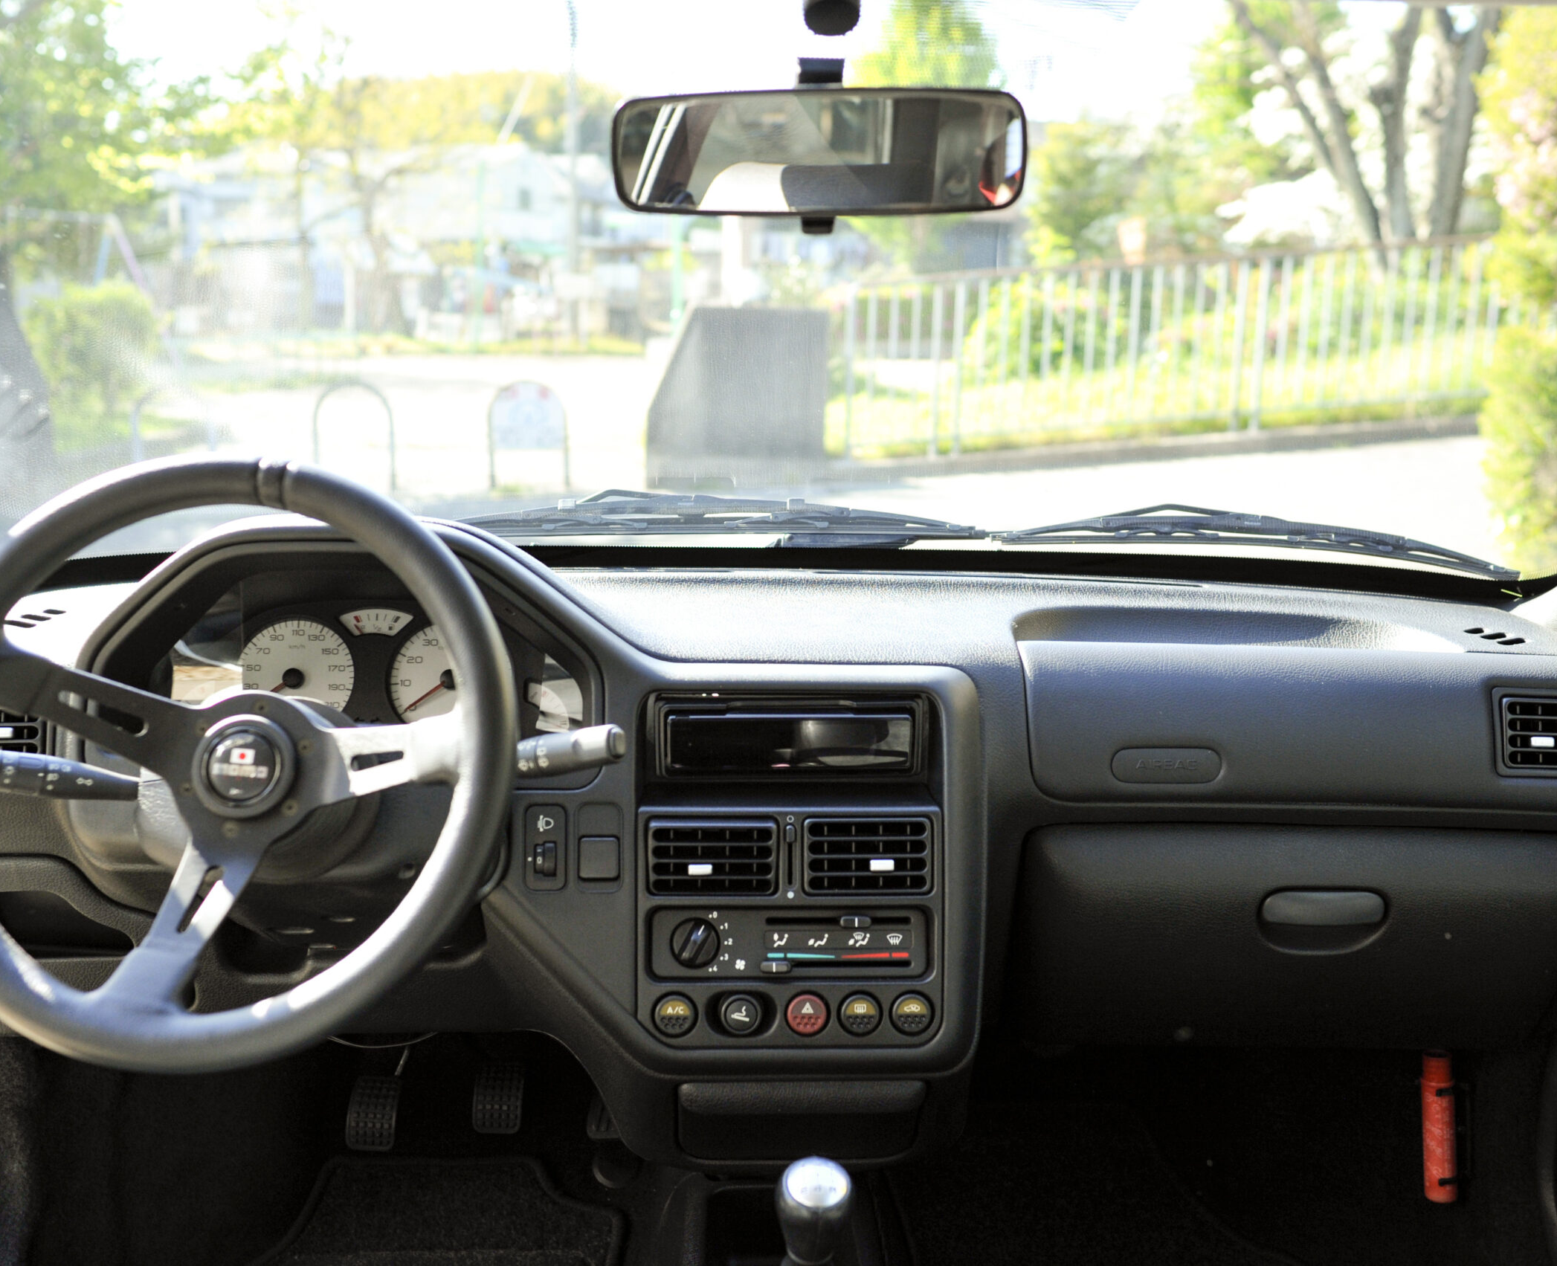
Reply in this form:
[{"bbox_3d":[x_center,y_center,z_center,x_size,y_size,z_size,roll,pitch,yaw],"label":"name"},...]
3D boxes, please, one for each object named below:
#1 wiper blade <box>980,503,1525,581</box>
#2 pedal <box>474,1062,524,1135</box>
[{"bbox_3d":[0.462,-0.091,1.425,0.475,0.045,0.045,4,12,12],"label":"wiper blade"},{"bbox_3d":[-0.271,0.450,1.430,0.050,0.070,0.030,1,-22,1],"label":"pedal"}]

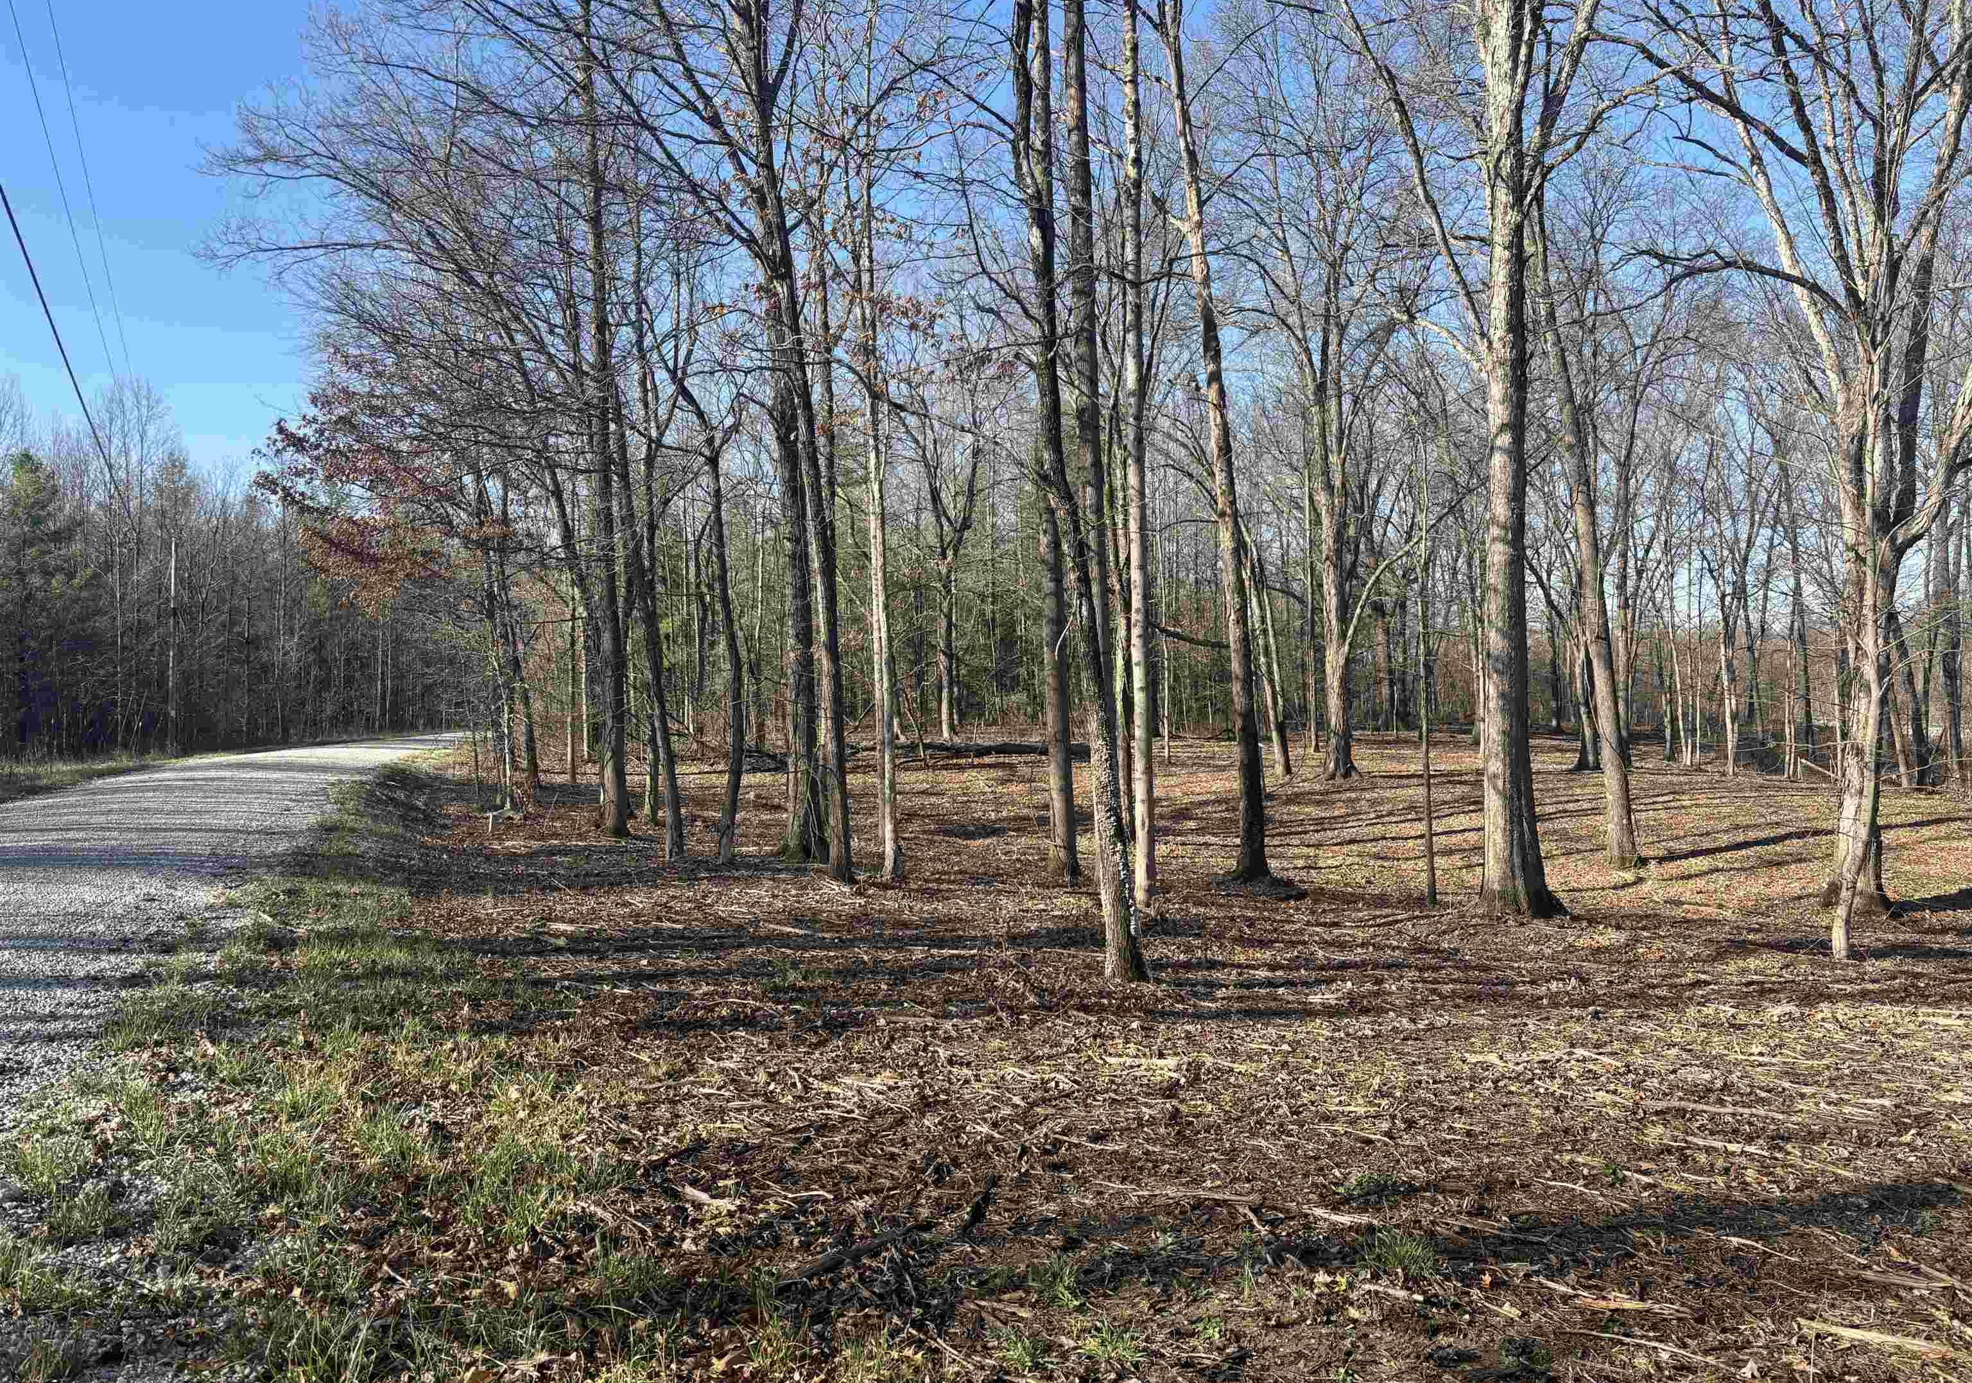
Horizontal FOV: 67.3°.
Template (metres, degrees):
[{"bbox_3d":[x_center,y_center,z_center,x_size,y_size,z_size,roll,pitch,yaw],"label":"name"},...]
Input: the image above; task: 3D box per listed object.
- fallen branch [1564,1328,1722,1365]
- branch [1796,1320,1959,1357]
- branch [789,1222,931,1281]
[{"bbox_3d":[1.629,1.633,3.688,0.364,0.022,0.038,0,-1,31],"label":"fallen branch"},{"bbox_3d":[2.242,1.631,3.738,0.337,0.028,0.042,0,-1,34],"label":"branch"},{"bbox_3d":[-0.356,1.627,4.309,0.065,0.050,0.501,-1,-1,45],"label":"branch"}]

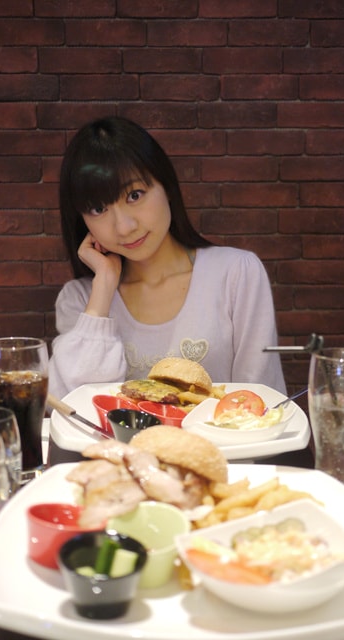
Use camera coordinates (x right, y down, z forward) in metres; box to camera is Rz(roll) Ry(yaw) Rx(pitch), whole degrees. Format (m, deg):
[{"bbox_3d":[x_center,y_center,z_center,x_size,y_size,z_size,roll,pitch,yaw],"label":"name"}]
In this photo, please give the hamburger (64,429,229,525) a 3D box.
[{"bbox_3d":[-0.022,0.151,0.690,0.148,0.082,0.125,0,9,0],"label":"hamburger"}]

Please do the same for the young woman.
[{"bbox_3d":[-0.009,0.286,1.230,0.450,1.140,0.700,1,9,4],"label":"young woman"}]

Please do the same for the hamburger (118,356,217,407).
[{"bbox_3d":[-0.006,0.096,1.060,0.132,0.075,0.112,0,9,0],"label":"hamburger"}]

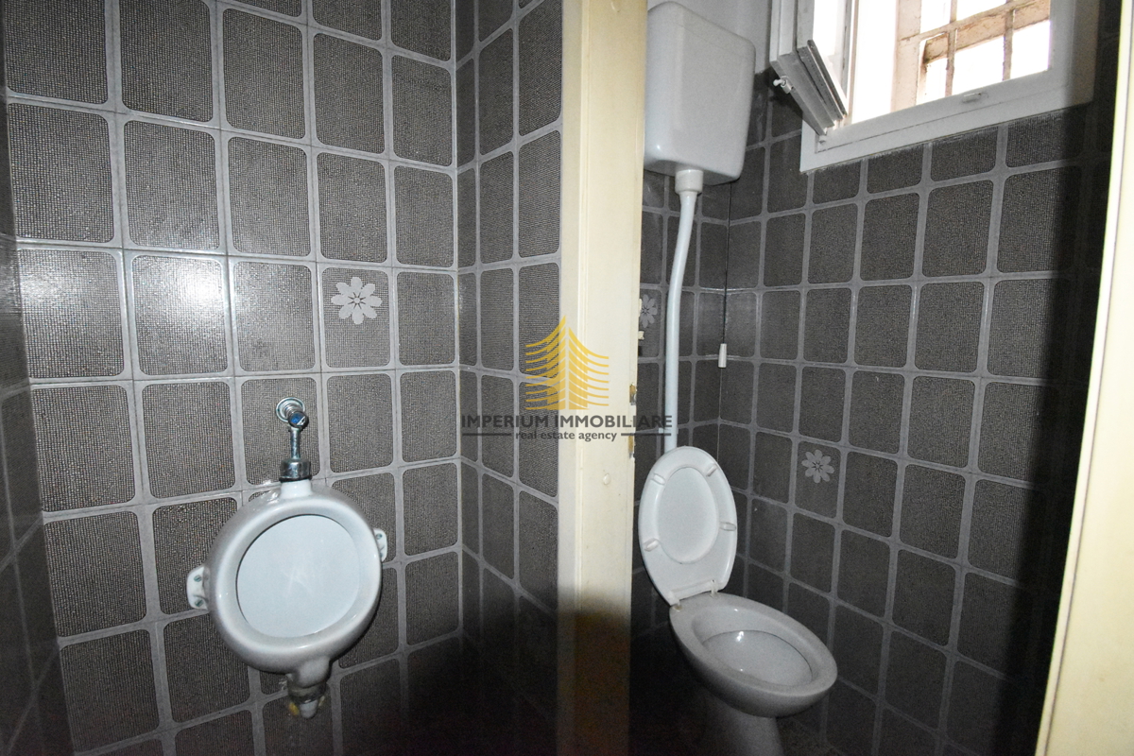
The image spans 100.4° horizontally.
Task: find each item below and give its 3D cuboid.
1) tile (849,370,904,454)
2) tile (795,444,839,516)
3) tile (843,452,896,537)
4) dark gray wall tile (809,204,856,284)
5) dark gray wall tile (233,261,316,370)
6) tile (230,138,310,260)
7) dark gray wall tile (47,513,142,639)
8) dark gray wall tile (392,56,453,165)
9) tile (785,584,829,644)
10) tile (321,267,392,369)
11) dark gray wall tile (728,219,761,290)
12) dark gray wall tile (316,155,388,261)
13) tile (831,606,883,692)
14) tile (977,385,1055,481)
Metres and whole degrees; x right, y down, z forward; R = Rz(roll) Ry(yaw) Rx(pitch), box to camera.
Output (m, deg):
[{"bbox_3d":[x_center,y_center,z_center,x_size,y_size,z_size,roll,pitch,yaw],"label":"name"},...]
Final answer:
[{"bbox_3d":[0.834,0.090,1.277,0.010,0.211,0.131,-3,7,-33],"label":"tile"},{"bbox_3d":[0.740,0.299,1.399,0.012,0.203,0.131,-3,7,-32],"label":"tile"},{"bbox_3d":[0.789,0.303,1.236,0.010,0.201,0.120,-3,7,-33],"label":"tile"},{"bbox_3d":[0.723,-0.358,1.284,0.010,0.195,0.117,-3,7,-33],"label":"dark gray wall tile"},{"bbox_3d":[-0.576,-0.120,0.940,0.131,0.211,0.010,-3,7,-31],"label":"dark gray wall tile"},{"bbox_3d":[-0.573,-0.345,0.916,0.131,0.211,0.010,-3,7,-31],"label":"tile"},{"bbox_3d":[-0.788,0.327,0.791,0.118,0.196,0.010,-3,7,-31],"label":"dark gray wall tile"},{"bbox_3d":[-0.322,-0.584,1.045,0.131,0.211,0.010,-3,7,-31],"label":"dark gray wall tile"},{"bbox_3d":[0.747,0.753,1.469,0.010,0.211,0.131,-3,7,-33],"label":"tile"},{"bbox_3d":[-0.430,-0.122,0.966,0.121,0.195,0.010,-3,7,-31],"label":"tile"},{"bbox_3d":[0.566,-0.397,1.522,0.010,0.202,0.122,-3,7,-33],"label":"dark gray wall tile"},{"bbox_3d":[-0.444,-0.346,0.979,0.131,0.203,0.012,-3,7,-32],"label":"dark gray wall tile"},{"bbox_3d":[0.827,0.767,1.347,0.010,0.211,0.131,-3,7,-33],"label":"tile"},{"bbox_3d":[0.996,0.116,1.035,0.010,0.212,0.127,-3,7,-33],"label":"tile"}]

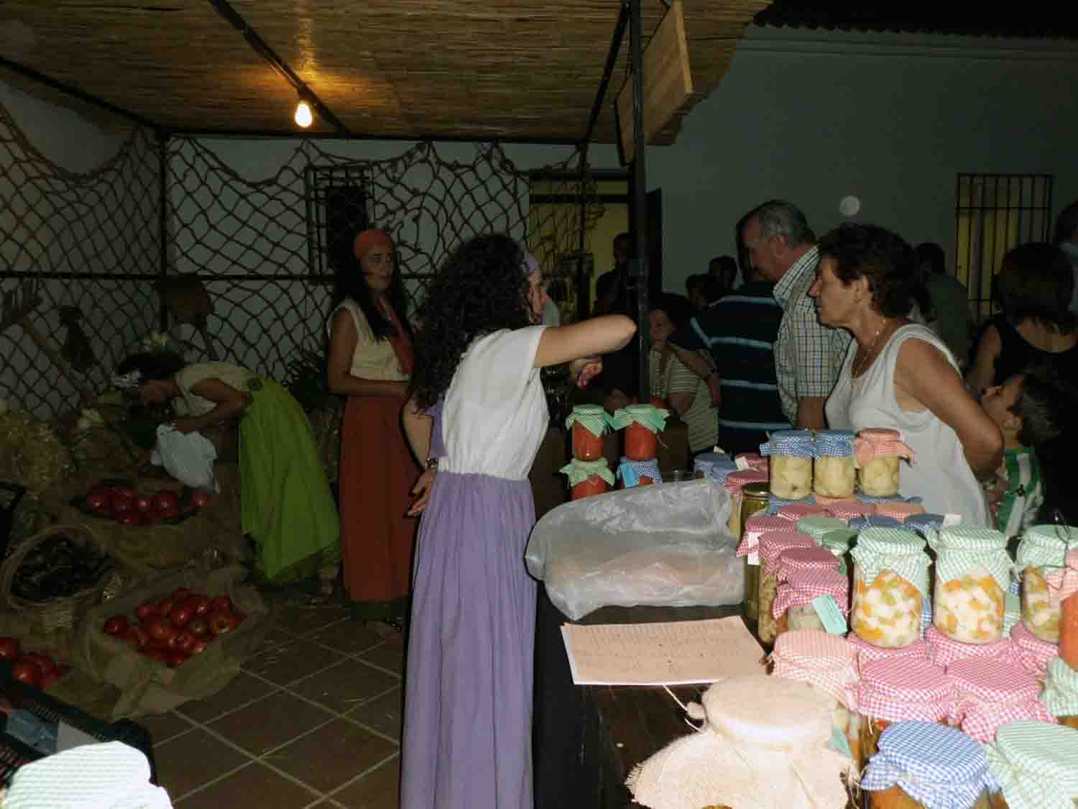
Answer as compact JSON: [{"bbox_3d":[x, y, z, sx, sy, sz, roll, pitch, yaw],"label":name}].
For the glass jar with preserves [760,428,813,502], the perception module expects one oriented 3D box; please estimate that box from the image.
[{"bbox_3d":[0.476,0.114,1.534,0.092,0.119,0.088,0,8,0],"label":"glass jar with preserves"}]

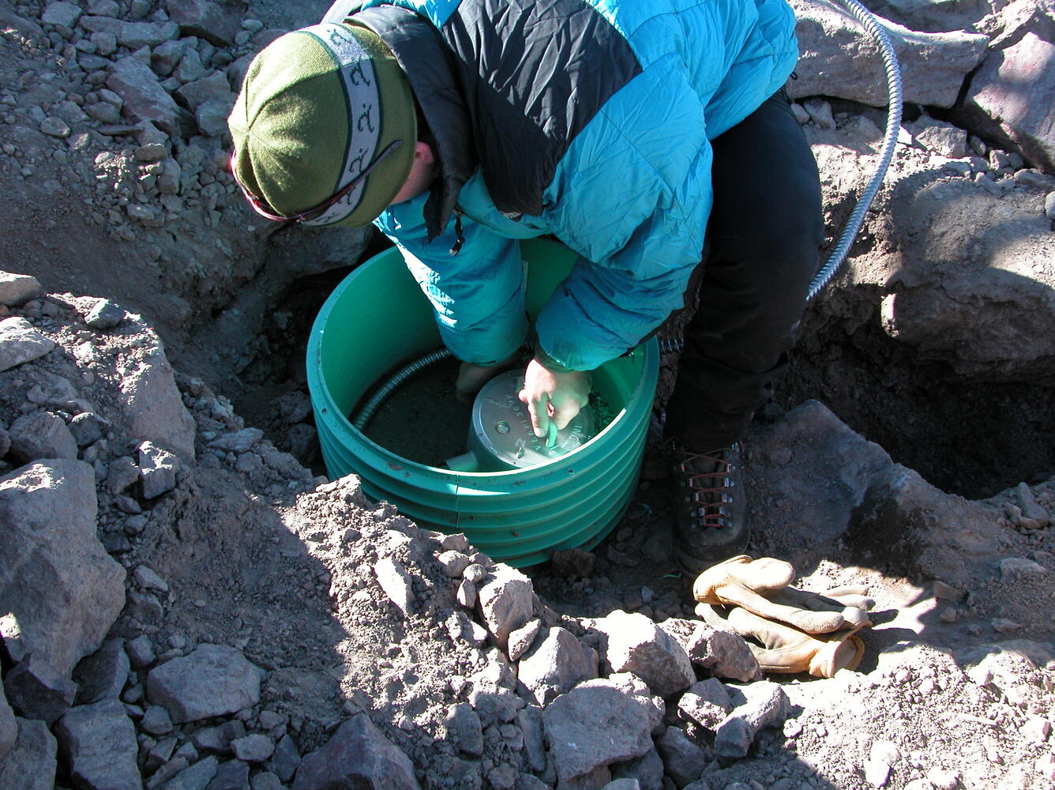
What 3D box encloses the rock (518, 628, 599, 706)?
[{"bbox_3d":[0.038,0.341,1.345,0.095,0.080,0.080,0,52,0],"label":"rock"}]

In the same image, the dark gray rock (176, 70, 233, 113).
[{"bbox_3d":[-0.570,-0.535,1.880,0.105,0.060,0.065,-8,52,-6],"label":"dark gray rock"}]

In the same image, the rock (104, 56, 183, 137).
[{"bbox_3d":[-0.675,-0.528,1.880,0.085,0.090,0.140,-33,59,-24],"label":"rock"}]

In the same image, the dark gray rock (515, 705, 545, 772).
[{"bbox_3d":[0.004,0.423,1.310,0.037,0.055,0.075,-8,52,-6],"label":"dark gray rock"}]

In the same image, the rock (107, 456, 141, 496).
[{"bbox_3d":[-0.562,0.112,1.487,0.041,0.036,0.050,-10,53,-9],"label":"rock"}]

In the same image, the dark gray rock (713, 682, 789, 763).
[{"bbox_3d":[0.284,0.416,1.355,0.068,0.062,0.115,38,61,26],"label":"dark gray rock"}]

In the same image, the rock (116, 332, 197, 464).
[{"bbox_3d":[-0.539,0.001,1.550,0.105,0.075,0.212,-10,53,-9],"label":"rock"}]

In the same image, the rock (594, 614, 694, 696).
[{"bbox_3d":[0.160,0.356,1.466,0.135,0.078,0.091,18,53,12],"label":"rock"}]

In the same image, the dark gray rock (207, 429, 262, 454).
[{"bbox_3d":[-0.432,0.068,1.577,0.080,0.026,0.033,-6,52,-6],"label":"dark gray rock"}]

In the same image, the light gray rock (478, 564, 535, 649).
[{"bbox_3d":[-0.030,0.294,1.485,0.076,0.073,0.112,-6,52,-6],"label":"light gray rock"}]

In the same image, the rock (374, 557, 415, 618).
[{"bbox_3d":[-0.180,0.260,1.444,0.041,0.036,0.086,-18,54,-15],"label":"rock"}]

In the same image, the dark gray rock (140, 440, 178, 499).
[{"bbox_3d":[-0.487,0.098,1.410,0.053,0.058,0.055,0,52,0],"label":"dark gray rock"}]

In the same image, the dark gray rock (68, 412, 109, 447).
[{"bbox_3d":[-0.580,0.046,1.410,0.052,0.045,0.043,0,52,0],"label":"dark gray rock"}]

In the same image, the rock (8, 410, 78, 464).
[{"bbox_3d":[-0.670,0.058,1.476,0.082,0.055,0.066,10,52,6],"label":"rock"}]

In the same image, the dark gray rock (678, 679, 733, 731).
[{"bbox_3d":[0.230,0.400,1.375,0.072,0.052,0.060,16,53,12],"label":"dark gray rock"}]

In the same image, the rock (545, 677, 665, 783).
[{"bbox_3d":[0.096,0.433,1.378,0.147,0.084,0.112,-12,53,-11],"label":"rock"}]

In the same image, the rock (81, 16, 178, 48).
[{"bbox_3d":[-0.782,-0.712,2.094,0.192,0.047,0.046,8,52,5],"label":"rock"}]

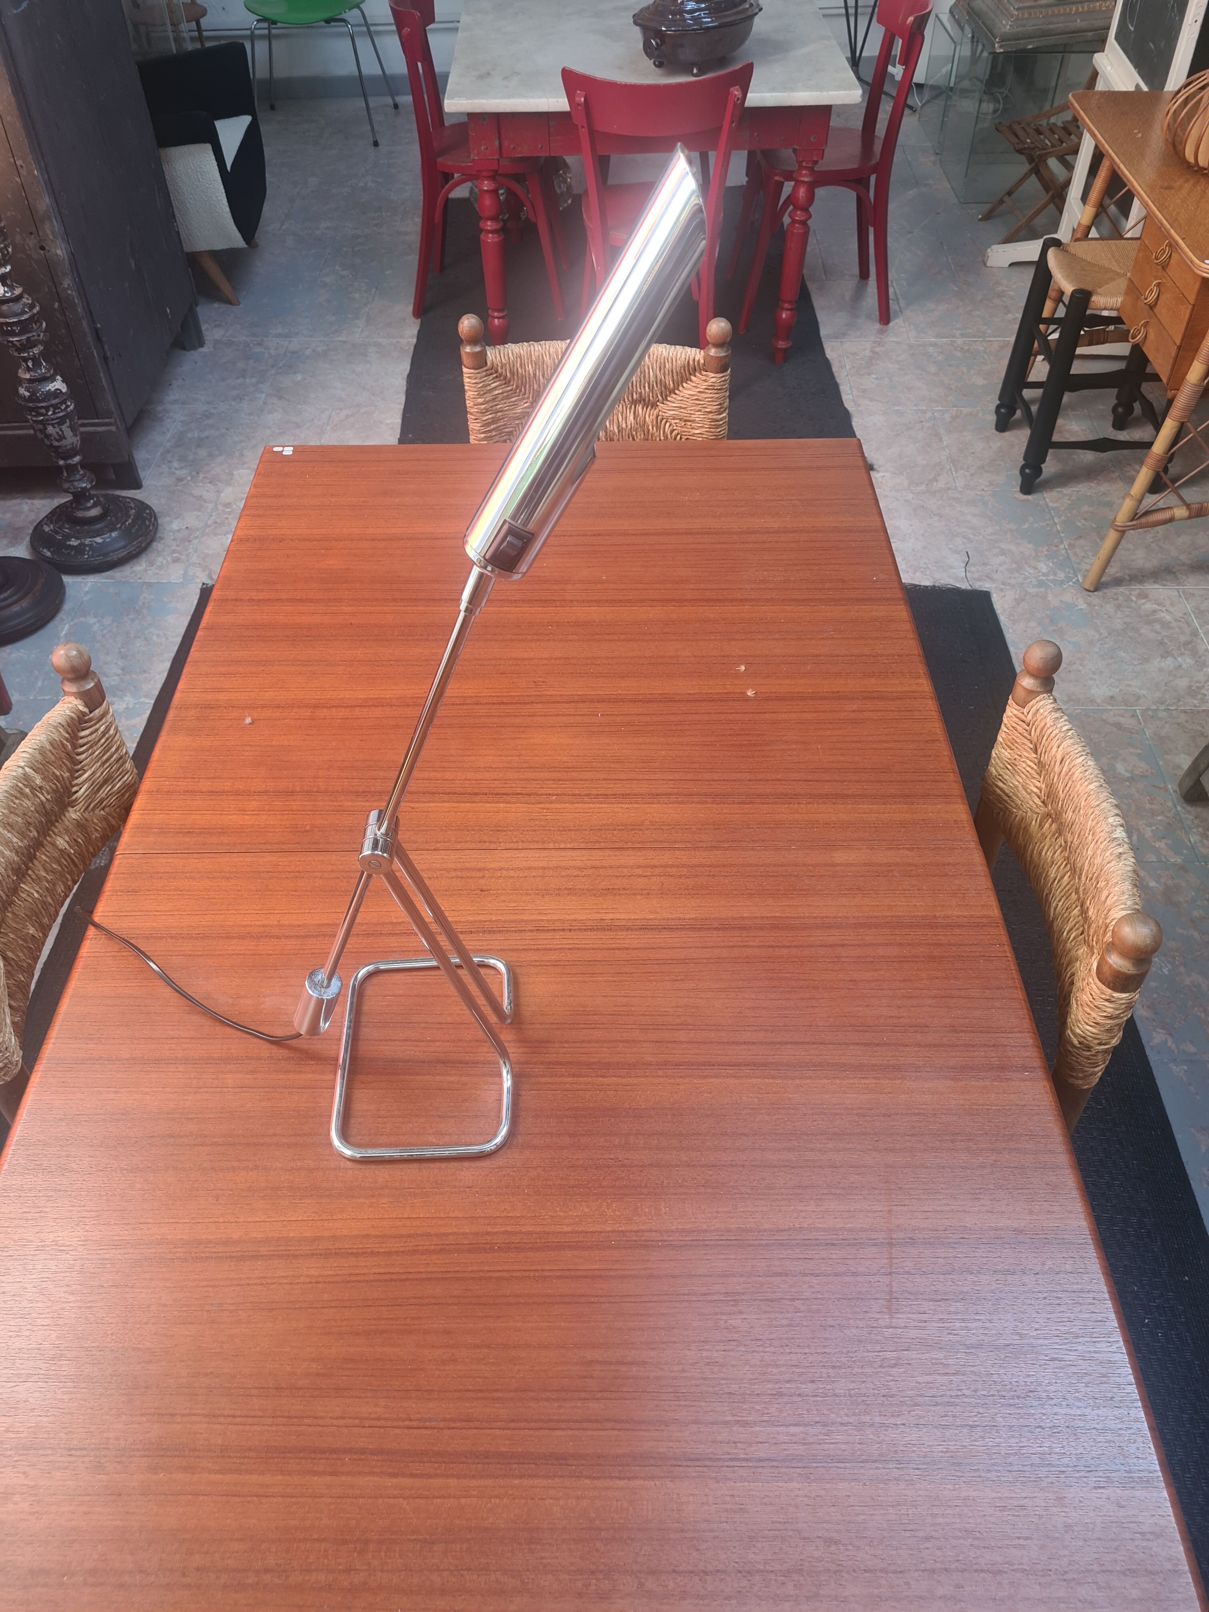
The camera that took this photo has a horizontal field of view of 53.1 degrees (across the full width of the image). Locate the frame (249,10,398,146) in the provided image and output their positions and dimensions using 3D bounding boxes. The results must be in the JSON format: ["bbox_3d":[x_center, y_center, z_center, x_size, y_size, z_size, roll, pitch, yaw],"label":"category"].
[{"bbox_3d":[-1.169,-2.987,4.899,0.540,0.440,0.490,1,47,1],"label":"frame"}]

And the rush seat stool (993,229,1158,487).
[{"bbox_3d":[1.246,-1.098,3.034,0.375,0.510,0.370,1,47,1],"label":"rush seat stool"}]

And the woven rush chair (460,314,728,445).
[{"bbox_3d":[-0.017,-0.412,2.199,0.480,0.800,0.490,1,47,1],"label":"woven rush chair"}]

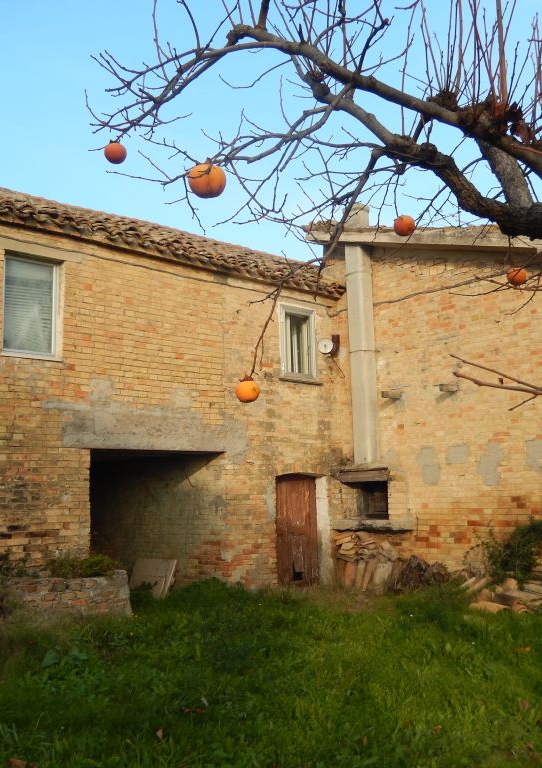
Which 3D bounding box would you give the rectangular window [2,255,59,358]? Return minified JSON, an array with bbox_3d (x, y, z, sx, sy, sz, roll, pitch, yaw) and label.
[{"bbox_3d":[-3.206,-1.008,9.860,0.800,1.330,0.120,5,-10,-41],"label":"rectangular window"}]

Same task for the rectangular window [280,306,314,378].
[{"bbox_3d":[0.477,-0.707,12.993,0.870,1.270,0.130,5,-10,-41],"label":"rectangular window"}]

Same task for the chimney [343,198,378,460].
[{"bbox_3d":[1.590,-0.875,12.929,0.290,4.520,0.360,5,-10,-41],"label":"chimney"}]

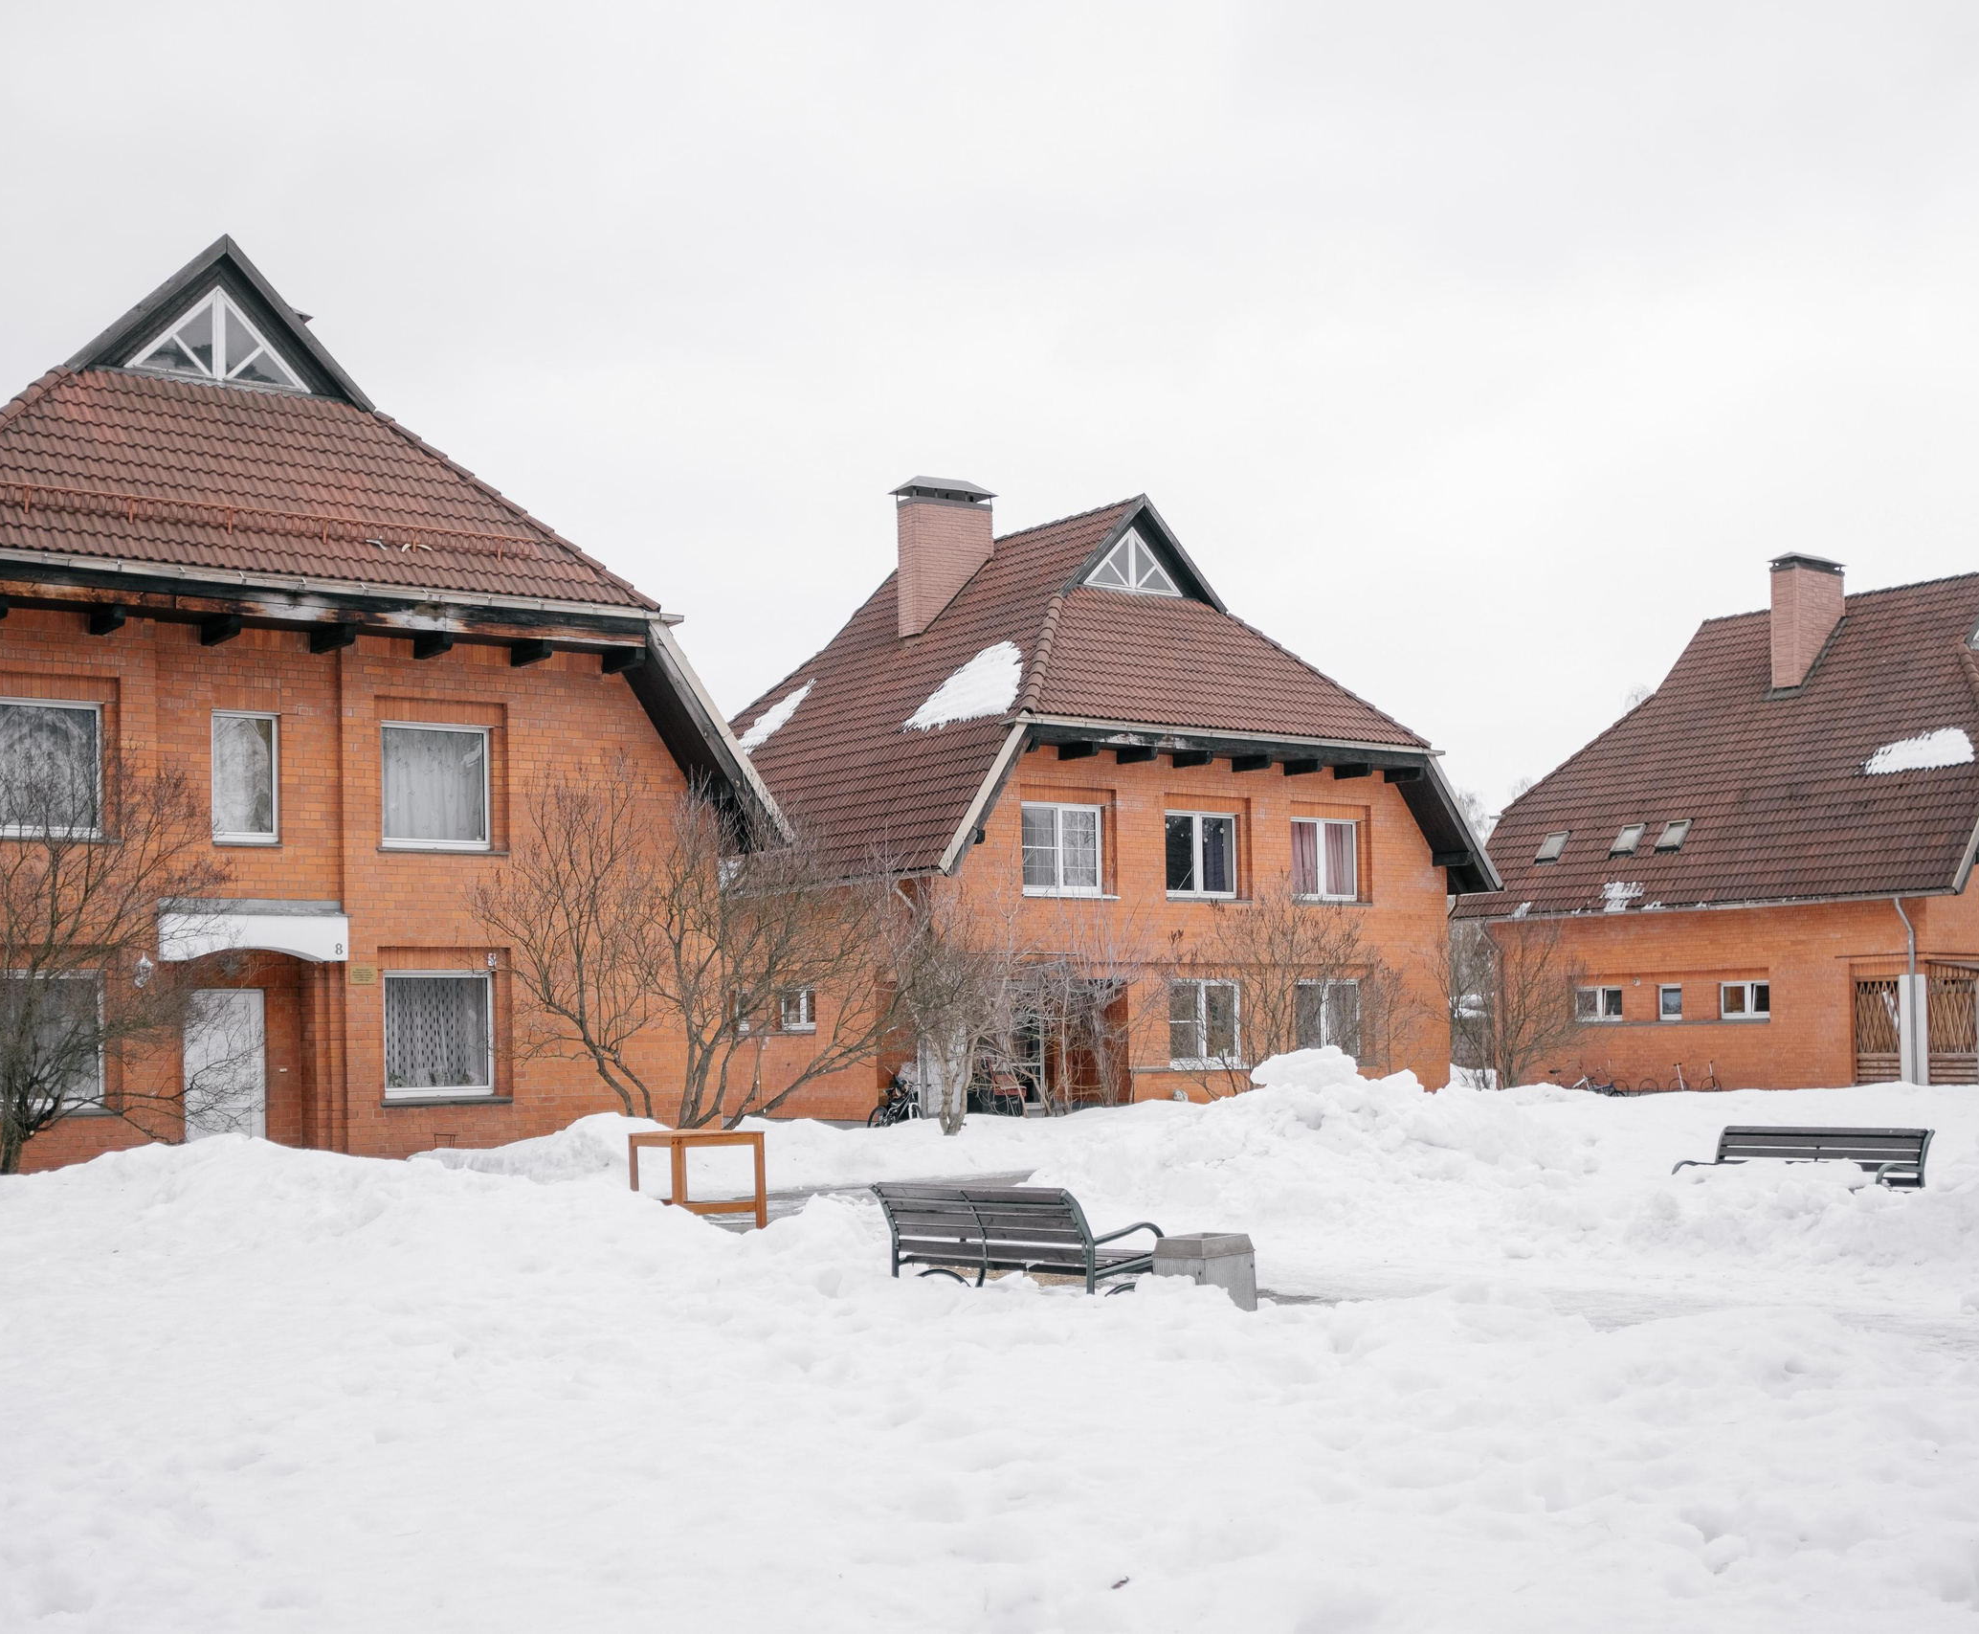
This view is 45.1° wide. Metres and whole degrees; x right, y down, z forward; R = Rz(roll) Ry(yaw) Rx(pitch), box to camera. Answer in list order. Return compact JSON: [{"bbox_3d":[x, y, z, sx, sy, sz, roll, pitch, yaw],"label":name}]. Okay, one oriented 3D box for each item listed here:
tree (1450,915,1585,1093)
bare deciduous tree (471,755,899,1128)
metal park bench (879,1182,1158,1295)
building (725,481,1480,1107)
[{"bbox_3d":[10.050,3.600,45.500,2.600,3.500,2.500,-2,-3,12],"label":"tree"},{"bbox_3d":[-3.450,1.500,26.800,4.800,4.500,4.400,-1,-3,-7],"label":"bare deciduous tree"},{"bbox_3d":[0.150,2.630,14.600,0.770,0.830,1.880,2,-4,-41],"label":"metal park bench"},{"bbox_3d":[0.610,-0.330,45.600,12.500,11.900,13.200,1,-4,-36],"label":"building"}]

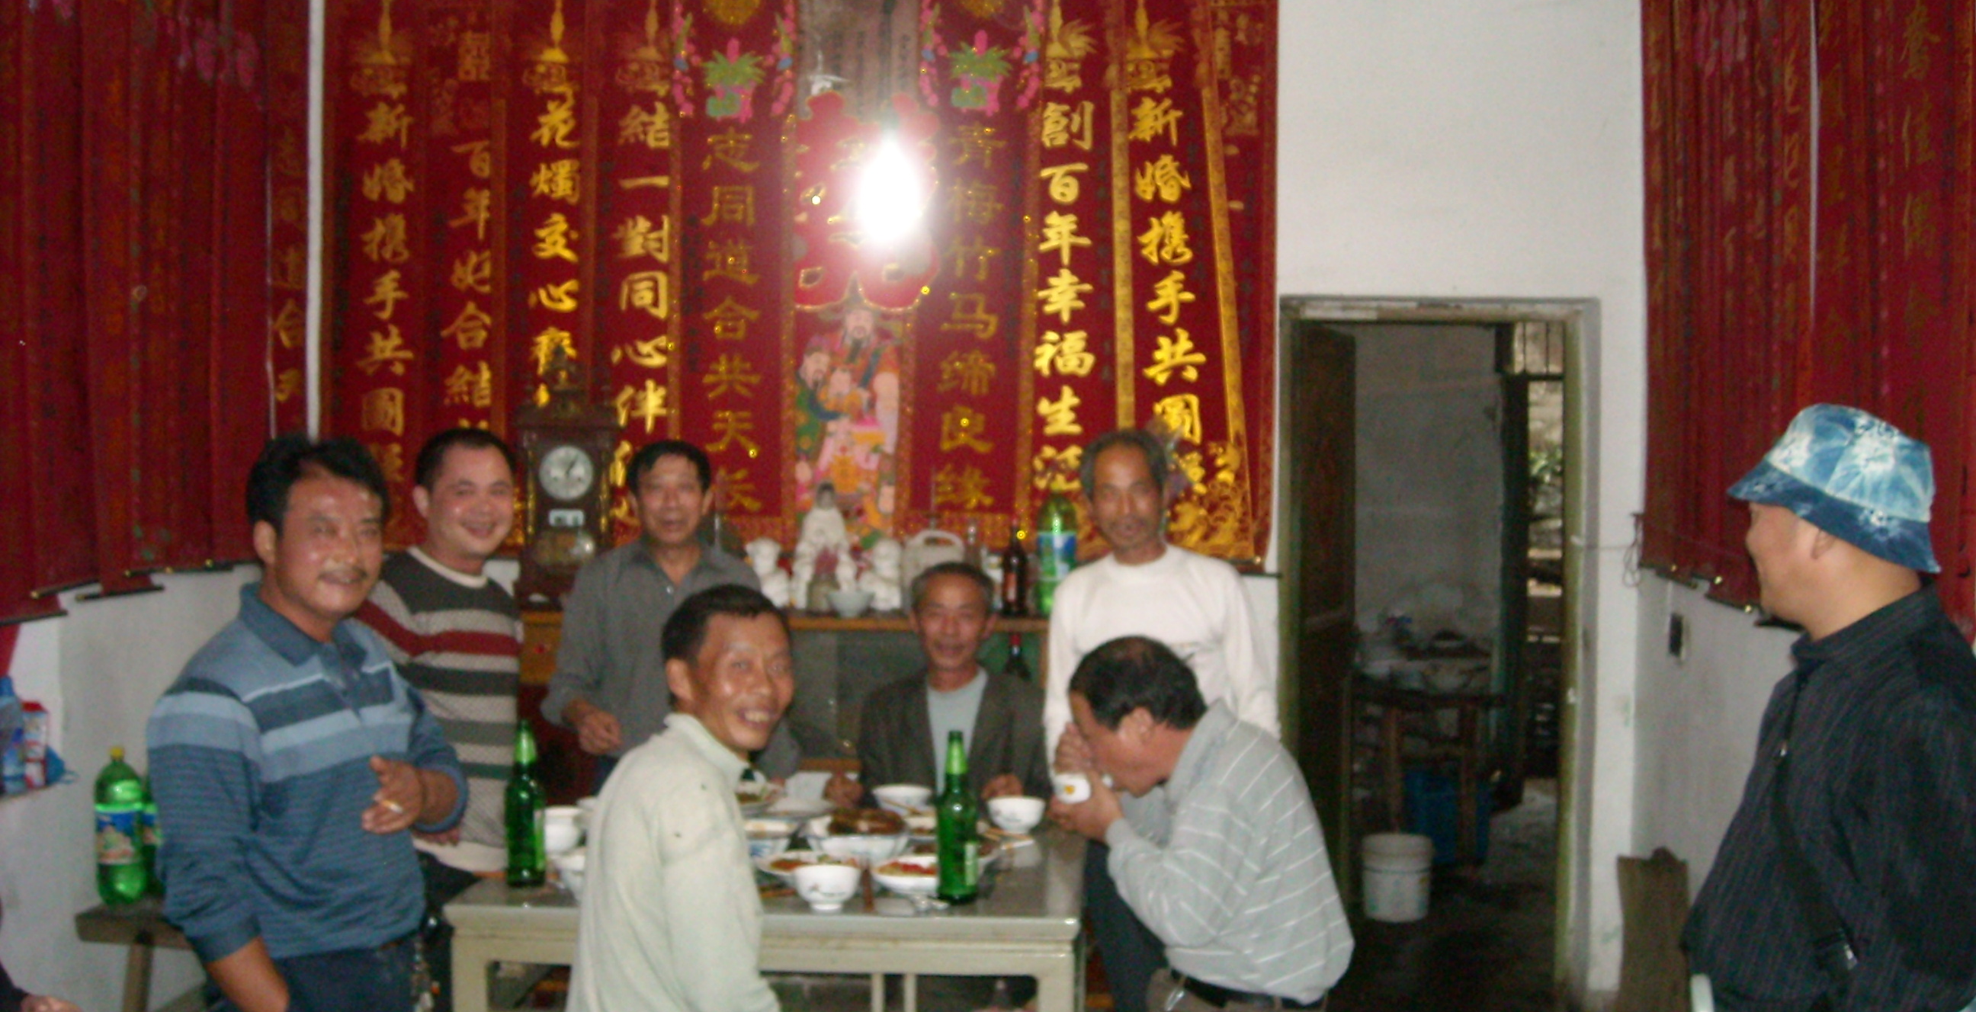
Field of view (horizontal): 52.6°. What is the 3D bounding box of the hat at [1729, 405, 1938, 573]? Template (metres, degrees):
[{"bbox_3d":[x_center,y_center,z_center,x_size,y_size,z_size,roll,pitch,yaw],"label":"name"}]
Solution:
[{"bbox_3d":[0.994,-0.026,2.340,0.272,0.140,0.250,28,19,34],"label":"hat"}]

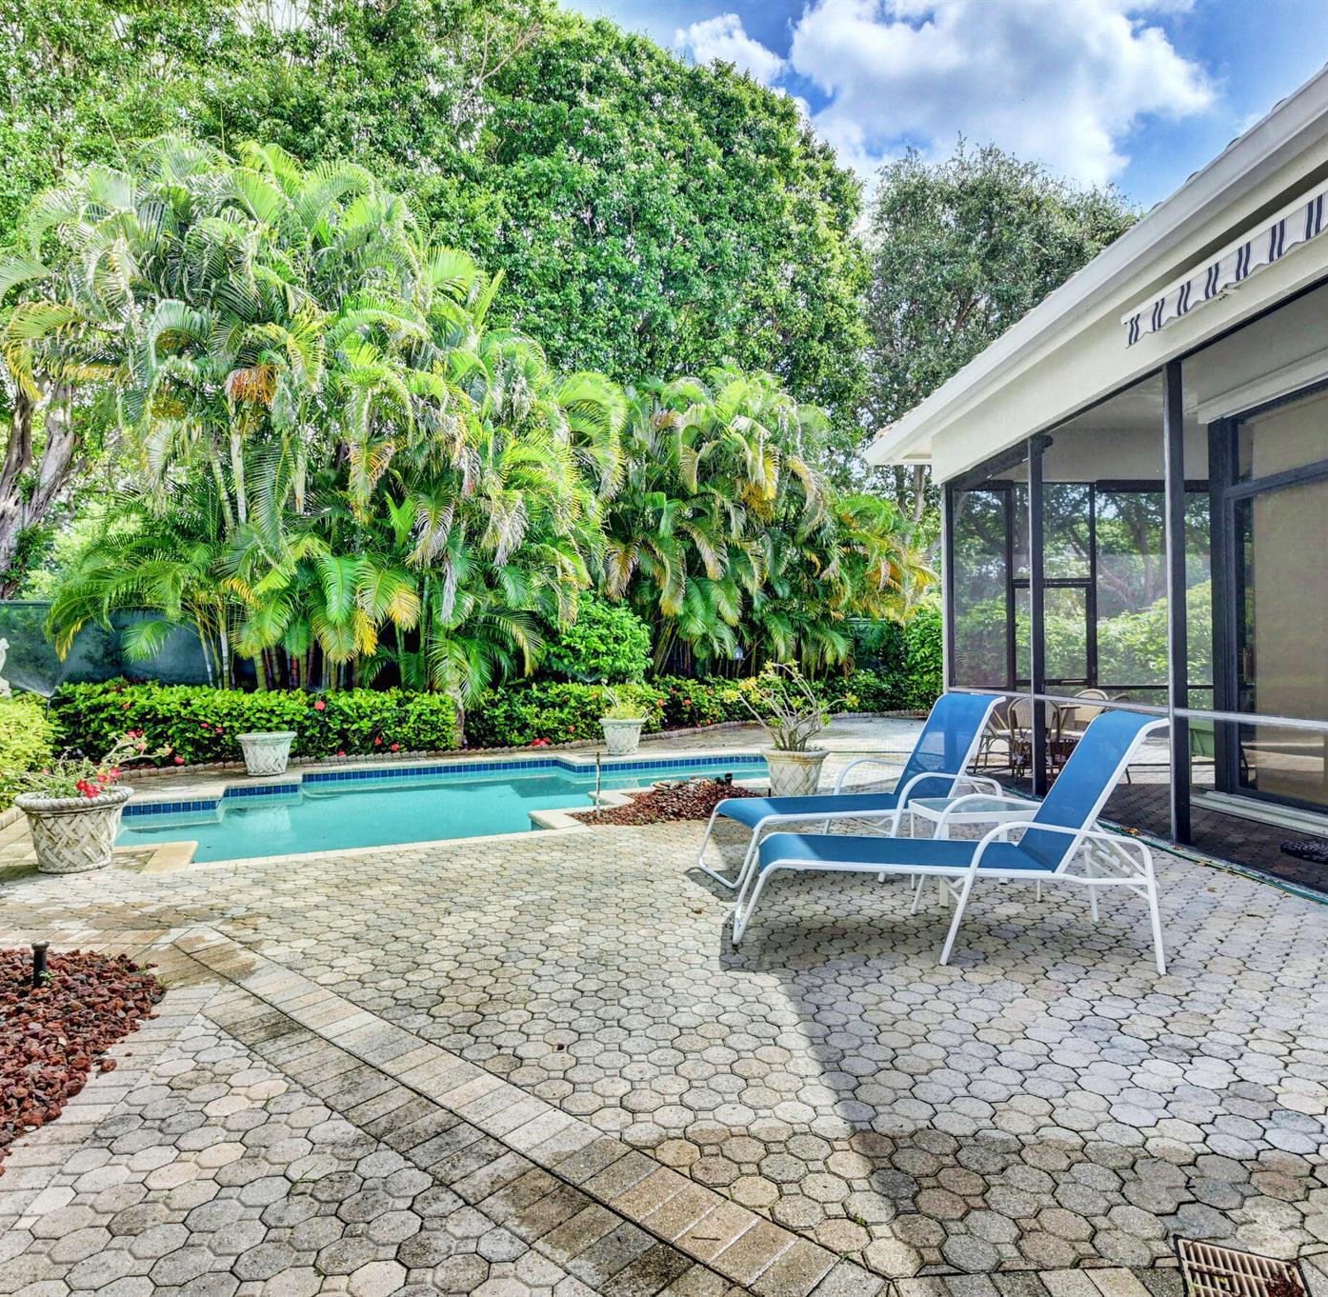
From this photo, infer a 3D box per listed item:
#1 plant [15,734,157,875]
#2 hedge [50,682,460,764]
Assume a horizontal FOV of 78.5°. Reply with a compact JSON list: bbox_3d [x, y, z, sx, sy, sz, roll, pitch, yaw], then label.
[{"bbox_3d":[-3.615,0.940,5.082,0.710,0.810,0.630,0,-1,-36],"label":"plant"},{"bbox_3d":[-5.020,0.962,10.180,4.700,0.880,0.950,0,-1,-23],"label":"hedge"}]

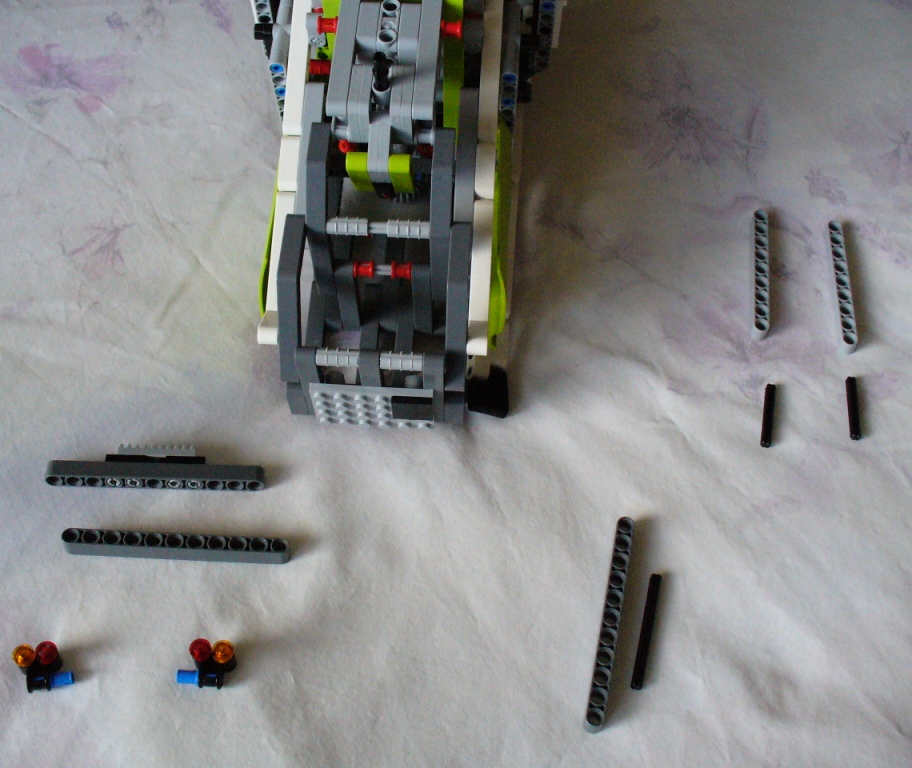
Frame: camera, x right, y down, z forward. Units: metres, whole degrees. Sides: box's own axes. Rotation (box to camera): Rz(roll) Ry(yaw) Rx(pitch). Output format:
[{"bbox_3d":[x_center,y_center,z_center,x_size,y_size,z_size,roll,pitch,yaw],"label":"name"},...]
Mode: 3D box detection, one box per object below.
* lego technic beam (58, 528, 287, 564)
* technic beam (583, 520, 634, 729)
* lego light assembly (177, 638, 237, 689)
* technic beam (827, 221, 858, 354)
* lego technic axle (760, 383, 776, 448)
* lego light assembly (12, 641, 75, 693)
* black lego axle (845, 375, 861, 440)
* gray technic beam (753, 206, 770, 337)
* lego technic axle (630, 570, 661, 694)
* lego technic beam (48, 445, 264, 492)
[{"bbox_3d":[-0.109,0.063,0.426,0.087,0.008,0.007,3,59,-3],"label":"lego technic beam"},{"bbox_3d":[0.060,0.092,0.426,0.007,0.008,0.087,14,59,3],"label":"technic beam"},{"bbox_3d":[-0.092,0.104,0.401,0.020,0.012,0.016,5,59,-3],"label":"lego light assembly"},{"bbox_3d":[0.183,-0.047,0.522,0.007,0.008,0.071,5,59,-3],"label":"technic beam"},{"bbox_3d":[0.138,0.014,0.483,0.005,0.005,0.032,13,59,2],"label":"lego technic axle"},{"bbox_3d":[-0.145,0.100,0.386,0.020,0.012,0.016,-5,59,-7],"label":"lego light assembly"},{"bbox_3d":[0.181,0.011,0.498,0.005,0.005,0.032,9,56,0],"label":"black lego axle"},{"bbox_3d":[0.145,-0.052,0.521,0.007,0.008,0.071,9,58,0],"label":"gray technic beam"},{"bbox_3d":[0.074,0.096,0.427,0.005,0.005,0.048,14,59,3],"label":"lego technic axle"},{"bbox_3d":[-0.121,0.033,0.444,0.087,0.008,0.016,2,59,-4],"label":"lego technic beam"}]

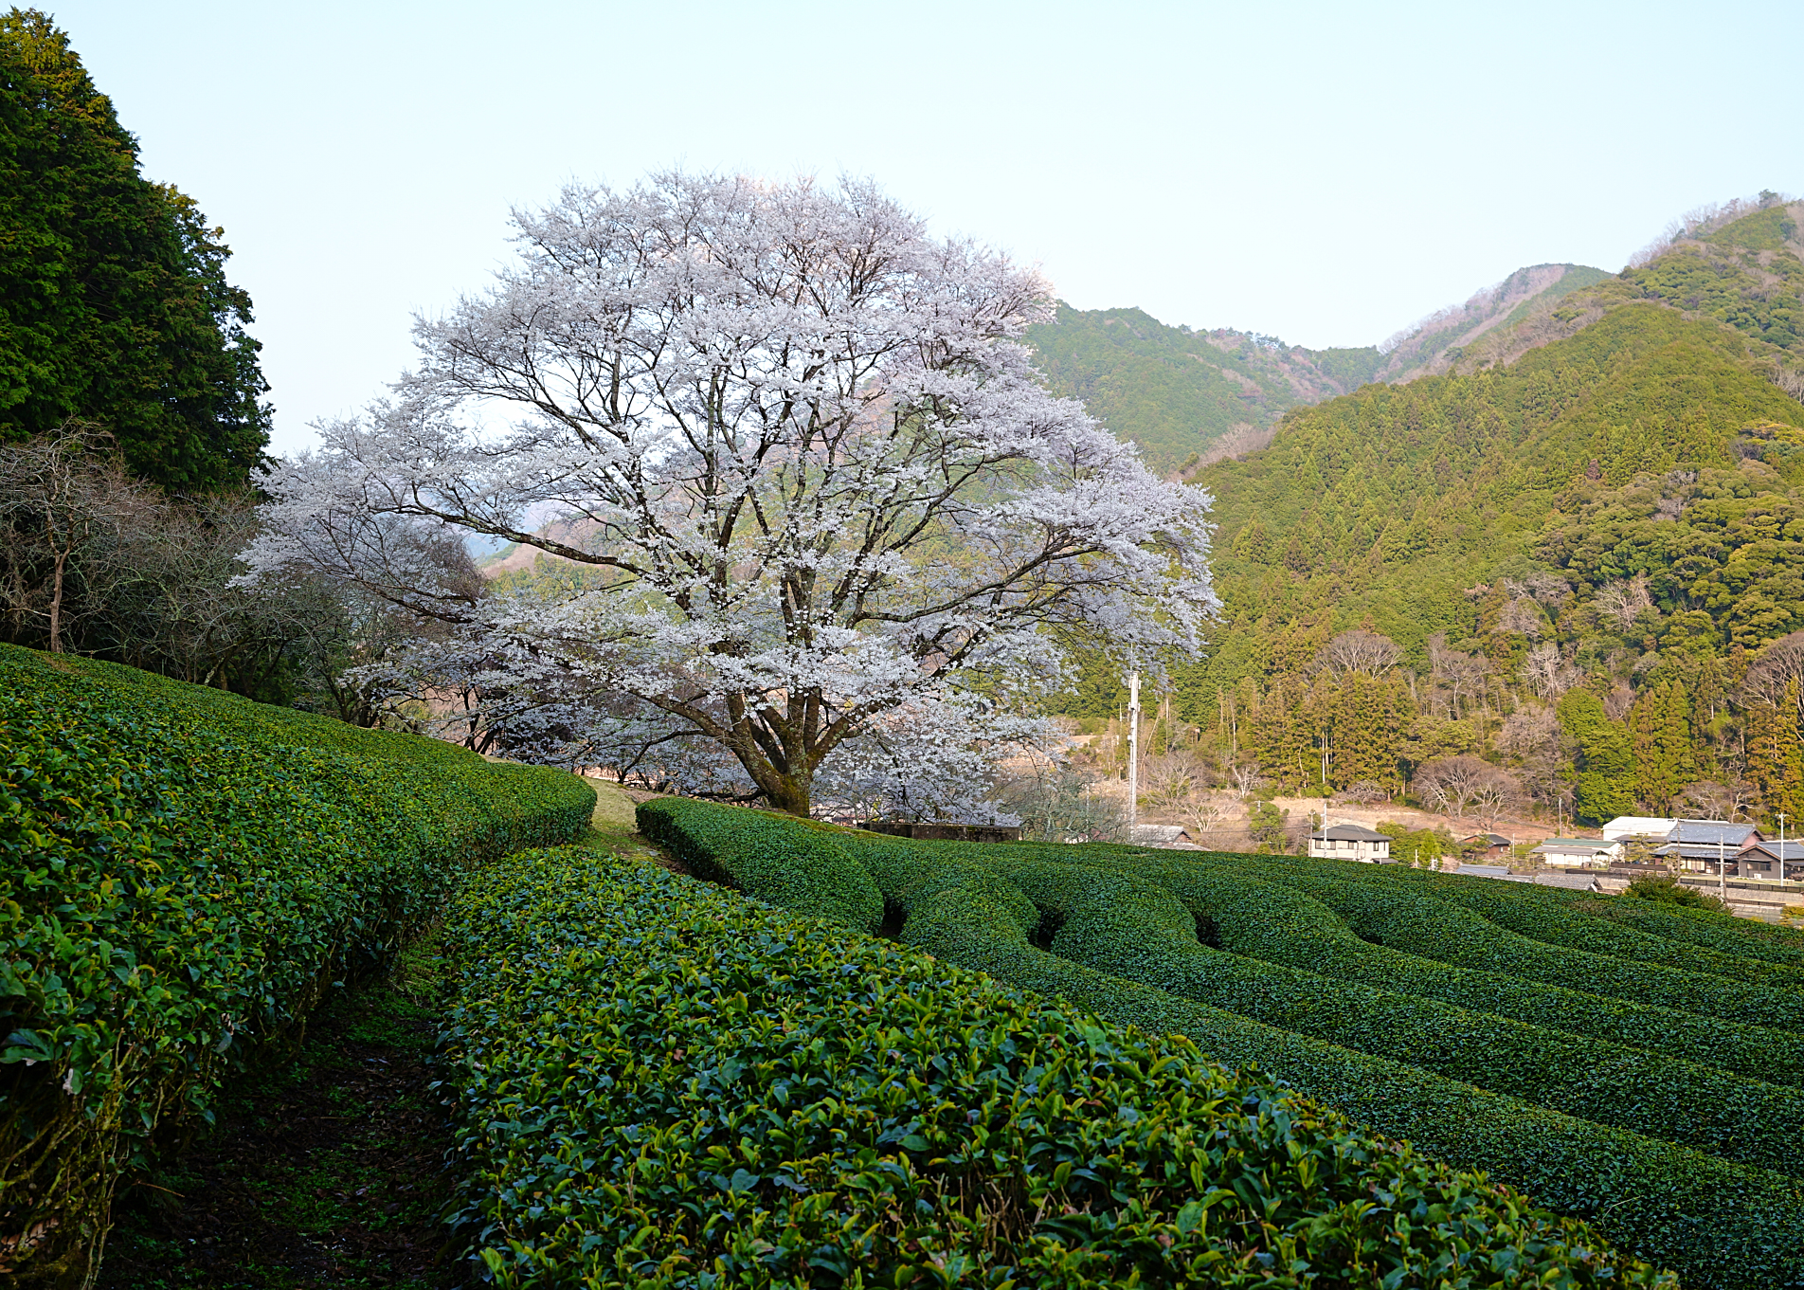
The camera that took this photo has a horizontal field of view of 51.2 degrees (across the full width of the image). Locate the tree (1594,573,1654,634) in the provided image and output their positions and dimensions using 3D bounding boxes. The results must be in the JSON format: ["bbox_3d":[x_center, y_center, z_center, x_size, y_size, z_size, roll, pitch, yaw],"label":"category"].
[{"bbox_3d":[139.900,-7.630,365.000,11.500,12.200,11.000,0,-3,21],"label":"tree"}]

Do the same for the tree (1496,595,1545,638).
[{"bbox_3d":[118.800,-5.240,362.000,9.500,9.000,9.000,0,-3,18],"label":"tree"}]

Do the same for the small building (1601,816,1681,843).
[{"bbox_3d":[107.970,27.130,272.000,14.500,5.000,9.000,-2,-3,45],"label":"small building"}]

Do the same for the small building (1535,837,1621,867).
[{"bbox_3d":[97.580,29.970,272.000,10.500,4.500,8.000,0,0,31],"label":"small building"}]

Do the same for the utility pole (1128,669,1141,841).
[{"bbox_3d":[26.780,13.240,218.000,1.000,20.800,1.000,1,-2,7],"label":"utility pole"}]

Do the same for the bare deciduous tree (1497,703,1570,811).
[{"bbox_3d":[103.190,18.580,308.000,11.890,18.330,11.000,0,0,0],"label":"bare deciduous tree"}]

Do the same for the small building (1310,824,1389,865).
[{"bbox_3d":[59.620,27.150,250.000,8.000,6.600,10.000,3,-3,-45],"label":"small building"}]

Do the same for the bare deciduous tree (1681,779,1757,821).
[{"bbox_3d":[128.450,25.120,296.000,11.900,8.330,11.000,0,0,0],"label":"bare deciduous tree"}]

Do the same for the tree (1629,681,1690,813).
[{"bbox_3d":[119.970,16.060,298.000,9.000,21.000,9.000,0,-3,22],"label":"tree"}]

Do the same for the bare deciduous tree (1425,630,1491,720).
[{"bbox_3d":[97.680,5.710,330.000,11.410,15.660,10.500,0,0,0],"label":"bare deciduous tree"}]

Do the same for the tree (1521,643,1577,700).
[{"bbox_3d":[117.330,4.950,342.000,10.000,11.000,10.000,0,-3,19],"label":"tree"}]

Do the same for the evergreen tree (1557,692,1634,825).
[{"bbox_3d":[111.260,17.980,302.000,12.390,22.350,11.500,0,0,0],"label":"evergreen tree"}]

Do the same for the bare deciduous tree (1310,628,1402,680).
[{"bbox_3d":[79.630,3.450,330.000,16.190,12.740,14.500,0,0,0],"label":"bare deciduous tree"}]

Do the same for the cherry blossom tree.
[{"bbox_3d":[-4.220,-3.550,46.000,23.790,15.980,22.000,0,0,0],"label":"cherry blossom tree"}]

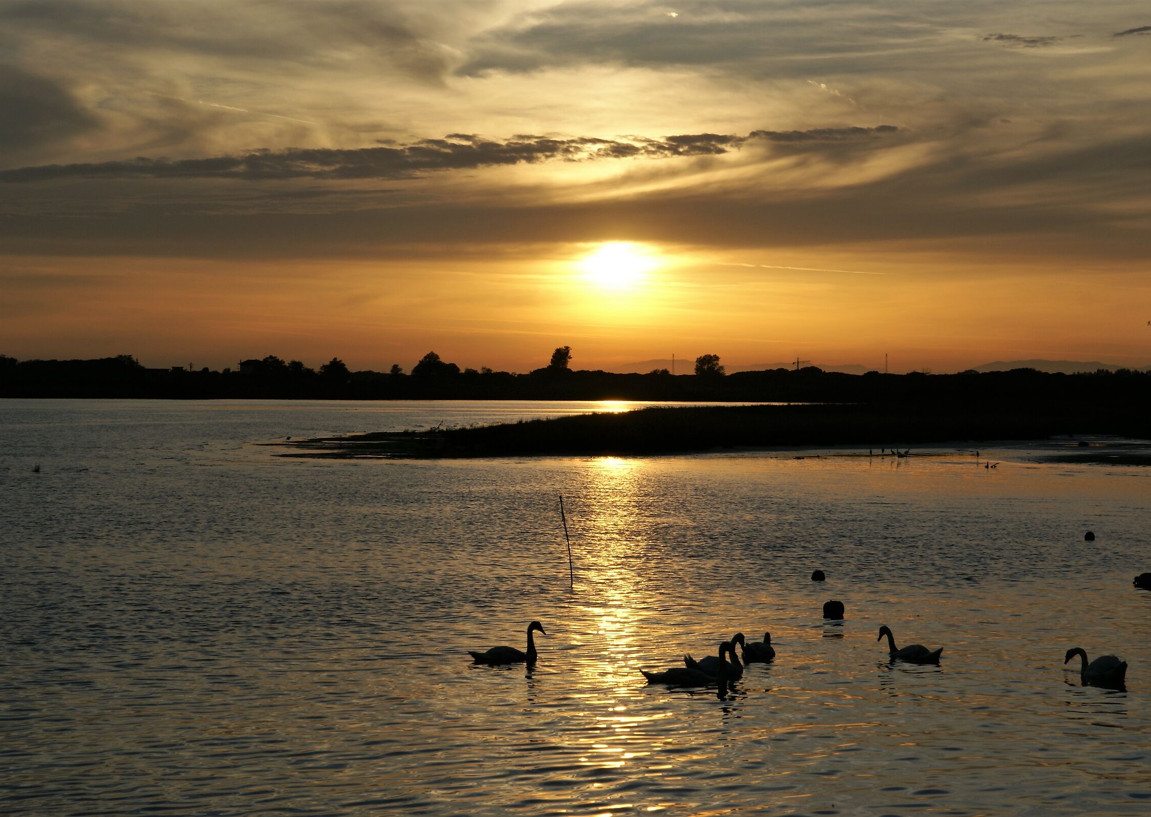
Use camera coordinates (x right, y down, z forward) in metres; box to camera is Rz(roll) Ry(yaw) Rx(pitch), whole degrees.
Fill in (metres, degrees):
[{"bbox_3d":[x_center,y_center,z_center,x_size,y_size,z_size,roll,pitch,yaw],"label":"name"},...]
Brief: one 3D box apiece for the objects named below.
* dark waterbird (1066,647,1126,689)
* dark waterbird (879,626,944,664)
[{"bbox_3d":[6.436,3.134,31.440,0.980,0.430,0.420,0,1,39],"label":"dark waterbird"},{"bbox_3d":[4.428,3.091,33.627,0.980,0.480,0.420,0,1,28],"label":"dark waterbird"}]

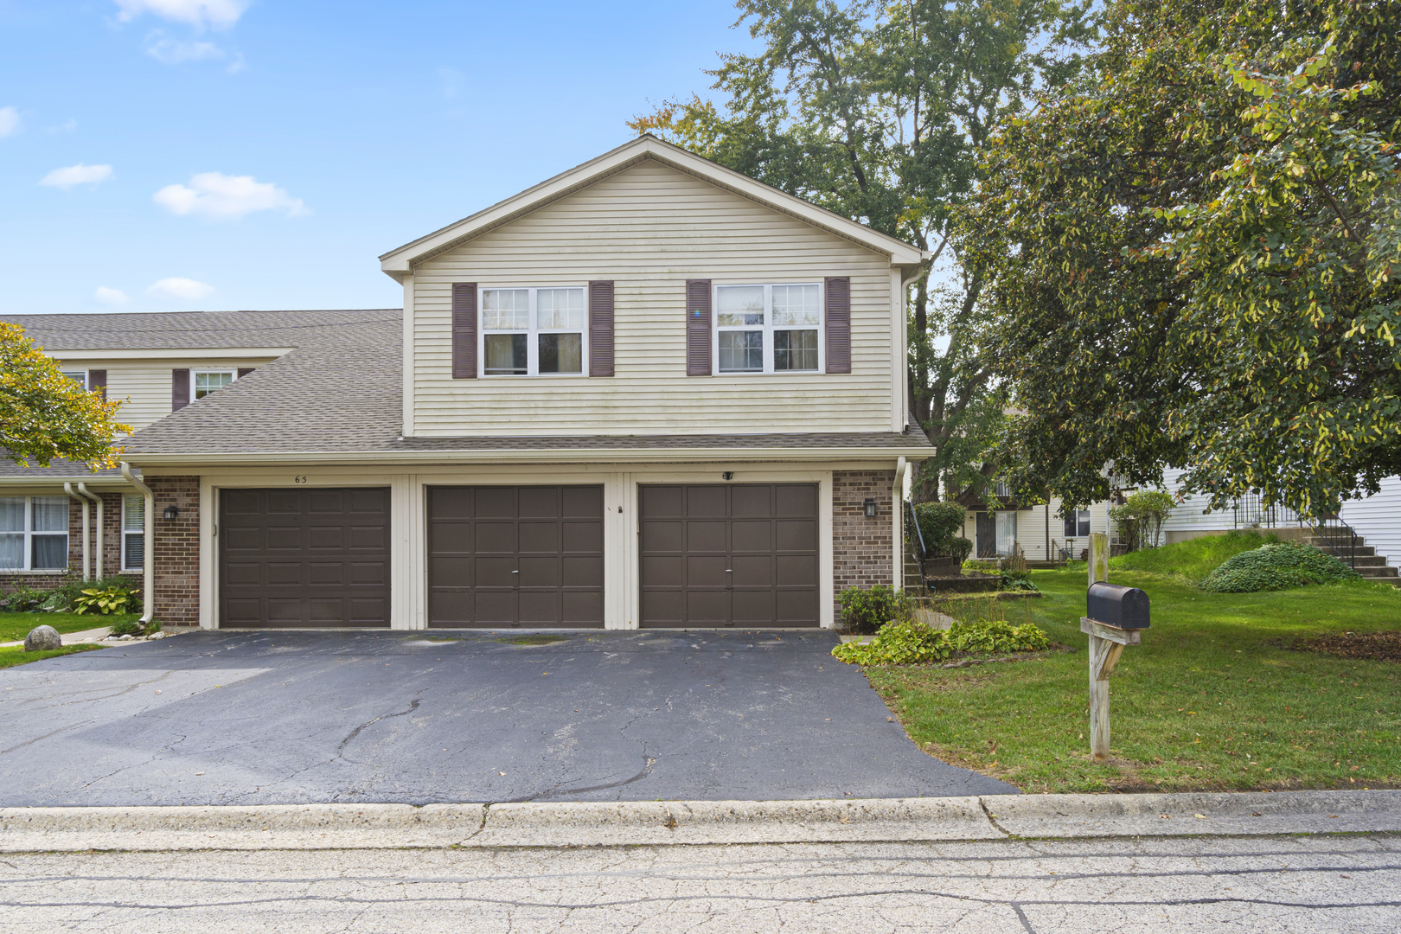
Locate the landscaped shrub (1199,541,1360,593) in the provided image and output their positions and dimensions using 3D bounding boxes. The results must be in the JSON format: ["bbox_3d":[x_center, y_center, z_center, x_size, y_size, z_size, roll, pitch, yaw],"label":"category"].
[{"bbox_3d":[10.500,1.790,17.000,2.700,0.850,2.200,-1,-2,2],"label":"landscaped shrub"}]

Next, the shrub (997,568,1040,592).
[{"bbox_3d":[5.450,1.950,15.950,0.720,0.420,0.650,-1,-2,2],"label":"shrub"}]

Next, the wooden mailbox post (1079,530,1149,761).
[{"bbox_3d":[2.600,1.175,5.920,0.190,1.500,0.780,-1,-2,3],"label":"wooden mailbox post"}]

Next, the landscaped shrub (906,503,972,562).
[{"bbox_3d":[4.500,1.220,17.500,1.300,1.150,1.200,-1,-2,2],"label":"landscaped shrub"}]

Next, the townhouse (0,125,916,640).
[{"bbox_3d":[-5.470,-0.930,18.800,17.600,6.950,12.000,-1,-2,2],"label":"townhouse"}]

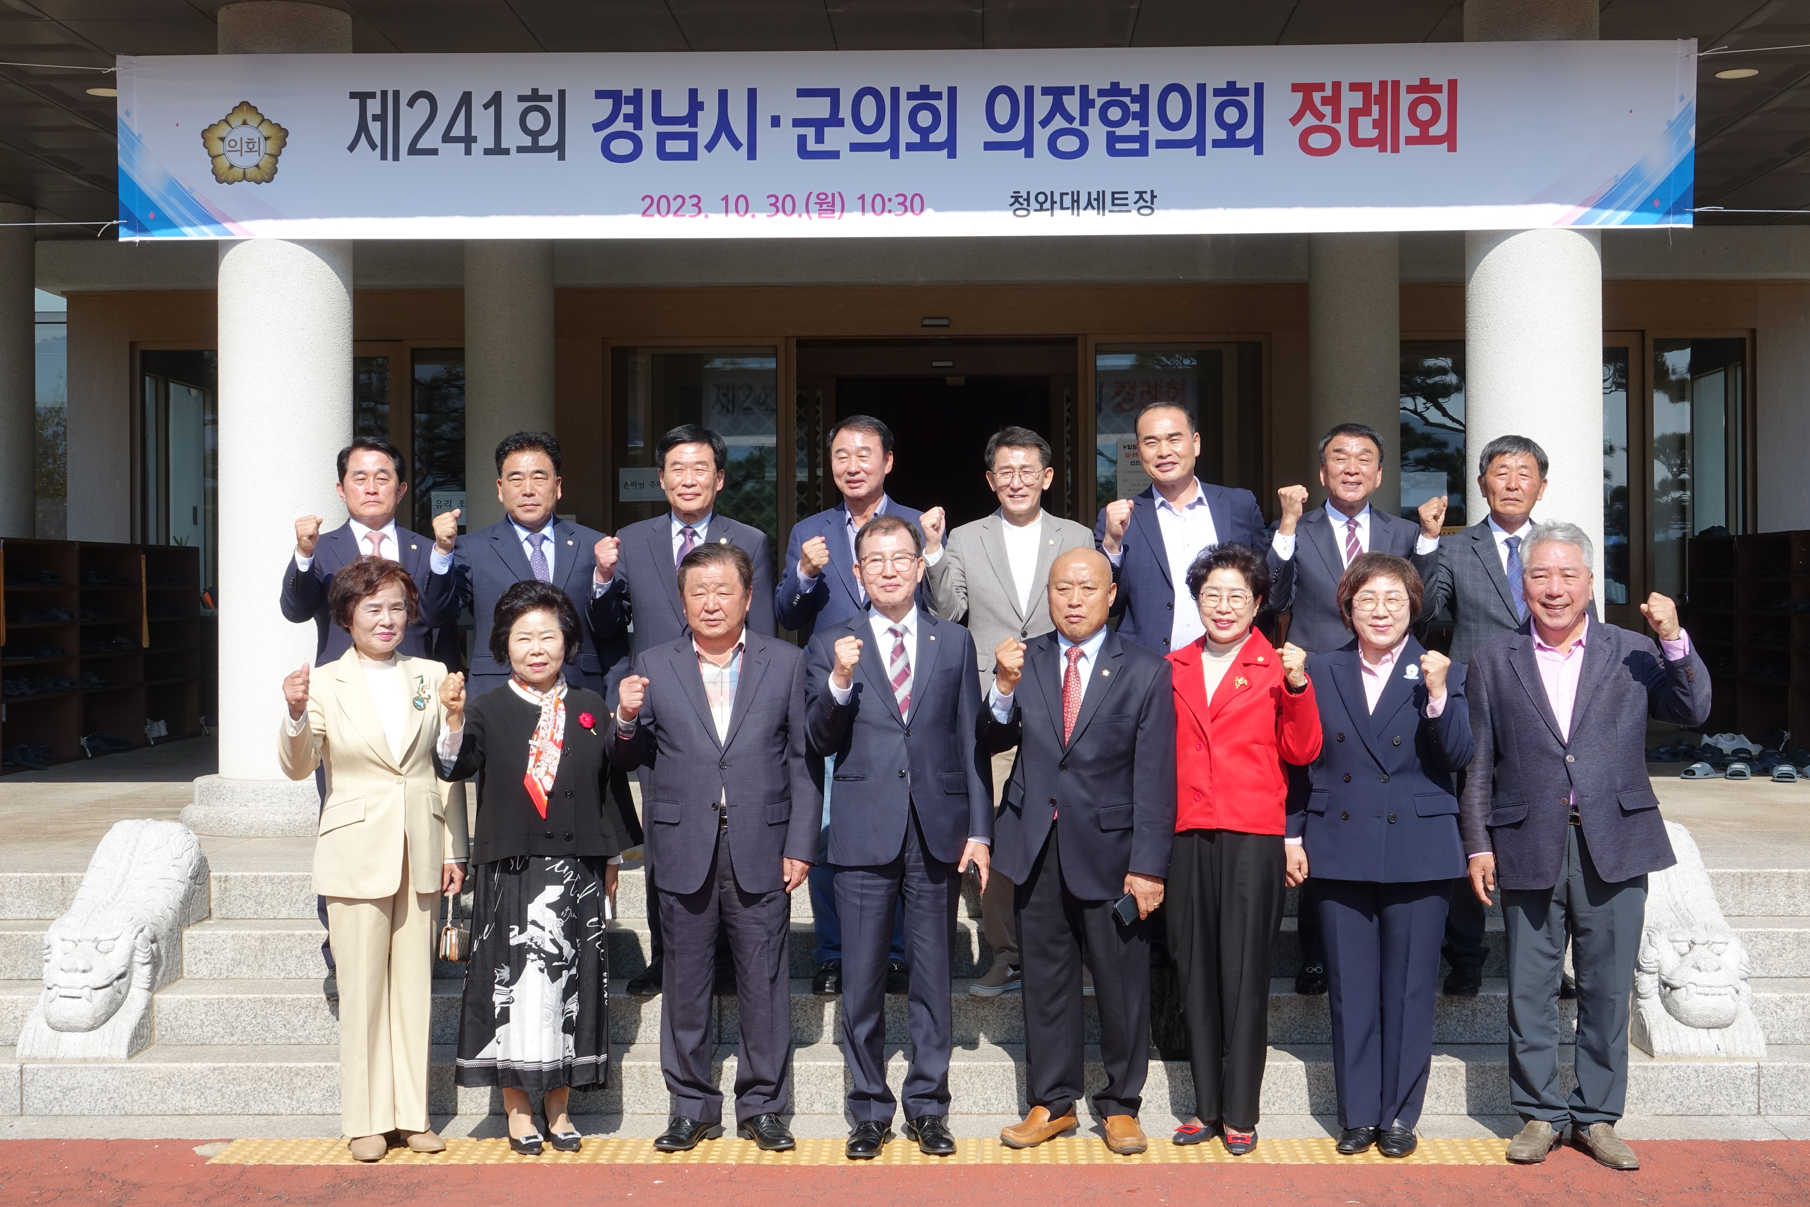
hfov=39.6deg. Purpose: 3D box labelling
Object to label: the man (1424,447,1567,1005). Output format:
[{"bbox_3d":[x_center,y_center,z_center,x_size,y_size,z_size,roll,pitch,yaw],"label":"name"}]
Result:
[{"bbox_3d":[1.826,0.334,7.720,0.504,1.712,0.420,0,0,5],"label":"man"}]

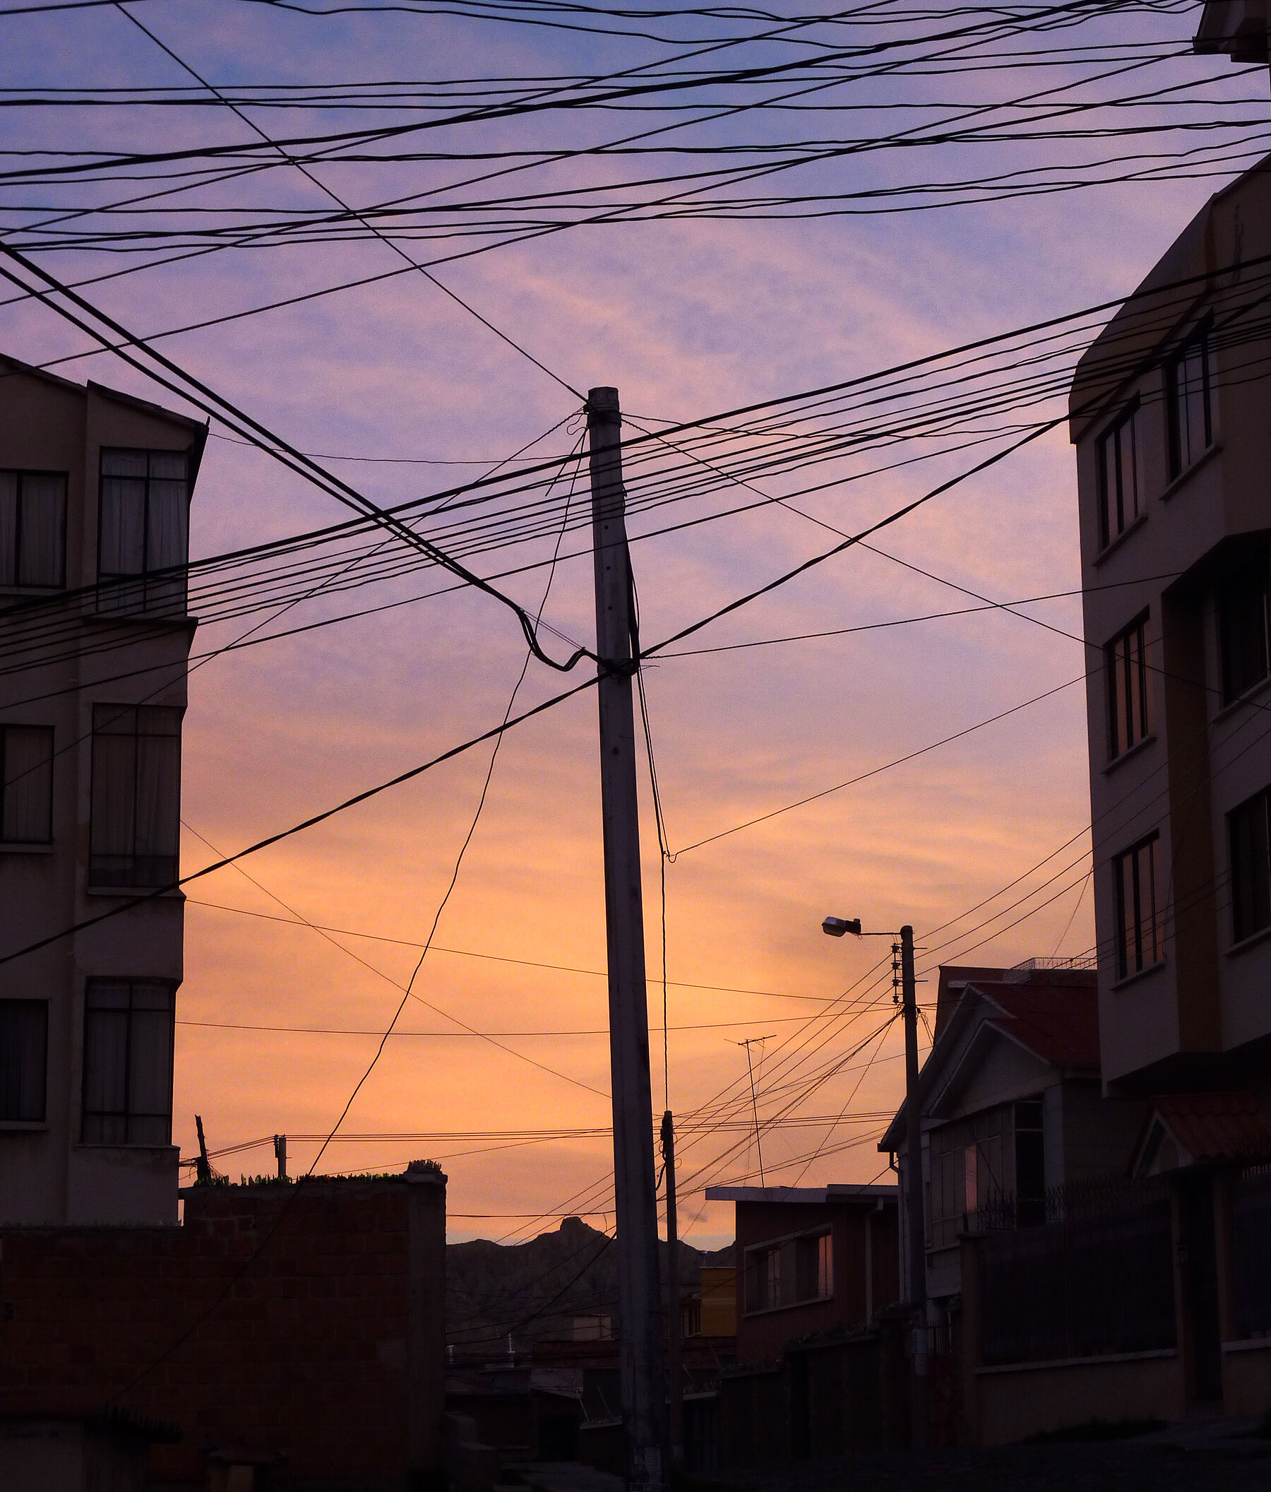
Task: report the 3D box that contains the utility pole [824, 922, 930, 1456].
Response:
[{"bbox_3d":[3.244,5.843,44.524,1.268,7.156,0.300,0,-12,-4],"label":"utility pole"}]

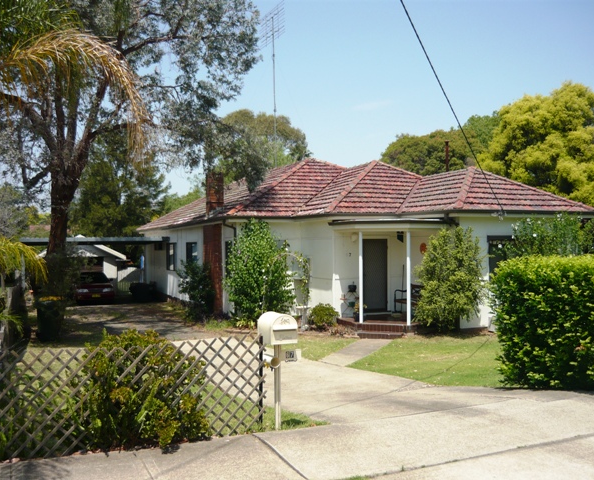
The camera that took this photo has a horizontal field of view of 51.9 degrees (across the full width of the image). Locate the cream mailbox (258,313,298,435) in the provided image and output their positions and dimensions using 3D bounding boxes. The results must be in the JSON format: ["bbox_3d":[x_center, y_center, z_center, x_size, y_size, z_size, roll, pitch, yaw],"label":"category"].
[{"bbox_3d":[-0.195,1.268,5.855,0.265,1.127,0.370,0,-1,-24],"label":"cream mailbox"}]

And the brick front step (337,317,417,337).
[{"bbox_3d":[2.176,2.311,15.923,1.650,0.330,1.300,-1,-1,23],"label":"brick front step"}]

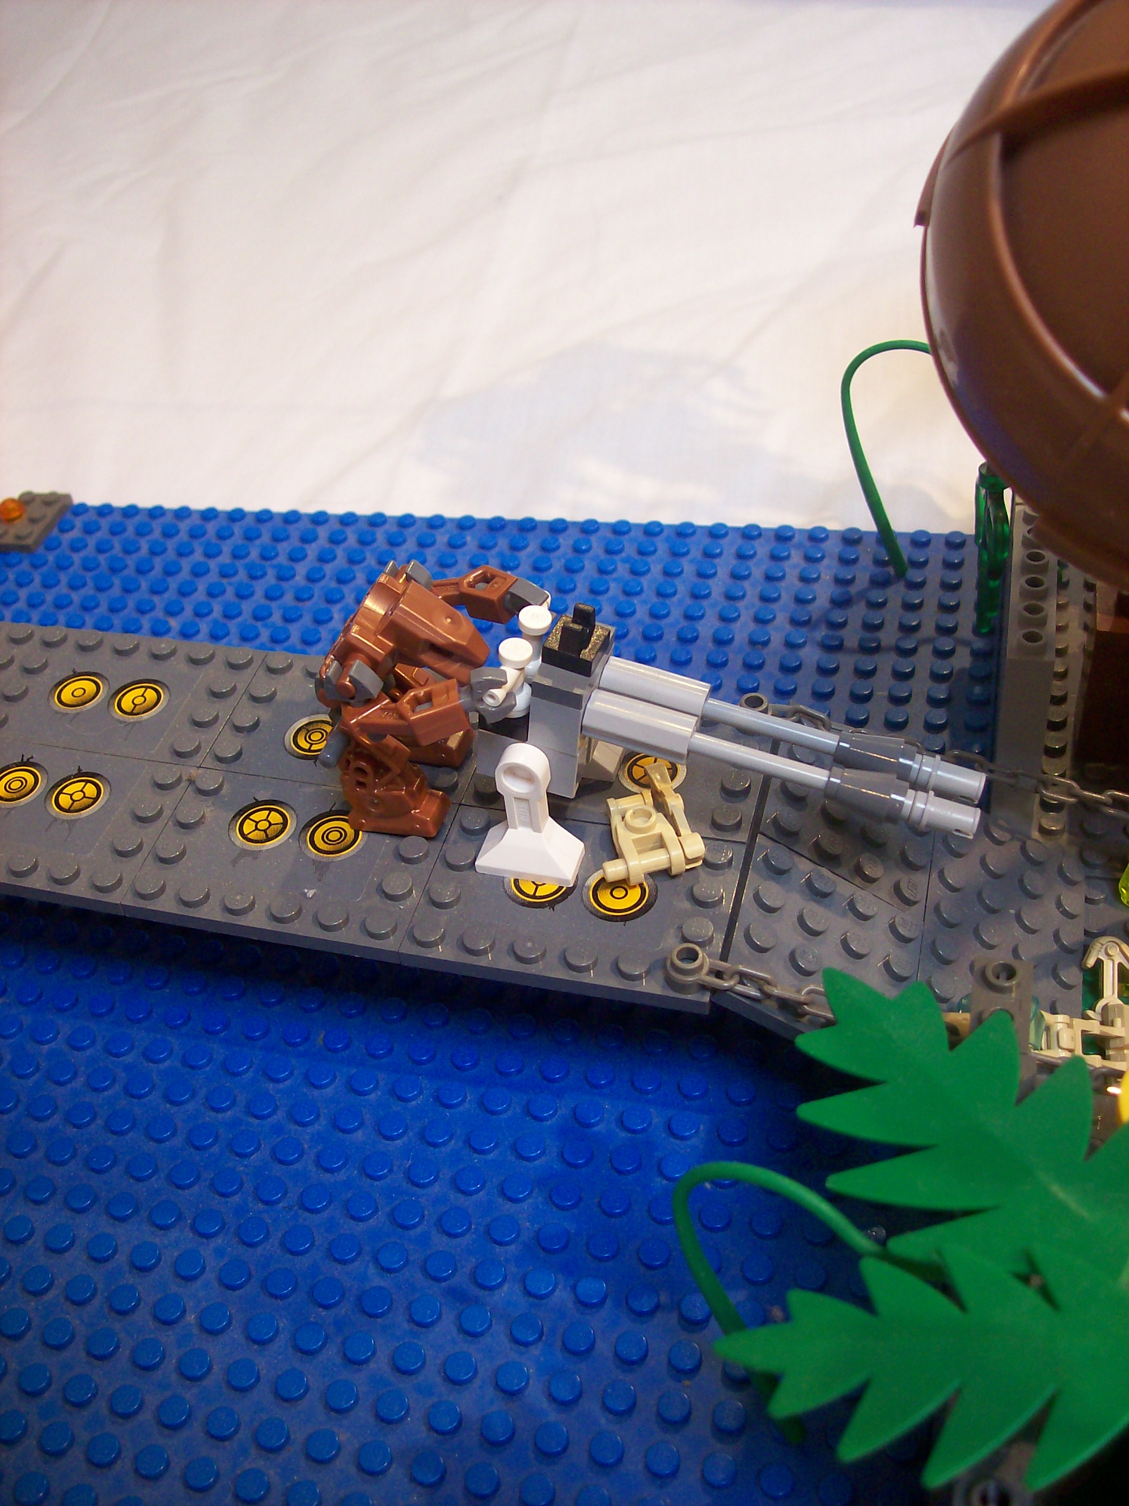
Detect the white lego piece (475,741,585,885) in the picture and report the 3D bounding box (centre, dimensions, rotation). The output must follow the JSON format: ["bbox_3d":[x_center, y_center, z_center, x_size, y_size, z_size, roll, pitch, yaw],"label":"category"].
[{"bbox_3d":[-0.006,0.009,0.242,0.016,0.023,0.008,7,45,13],"label":"white lego piece"}]

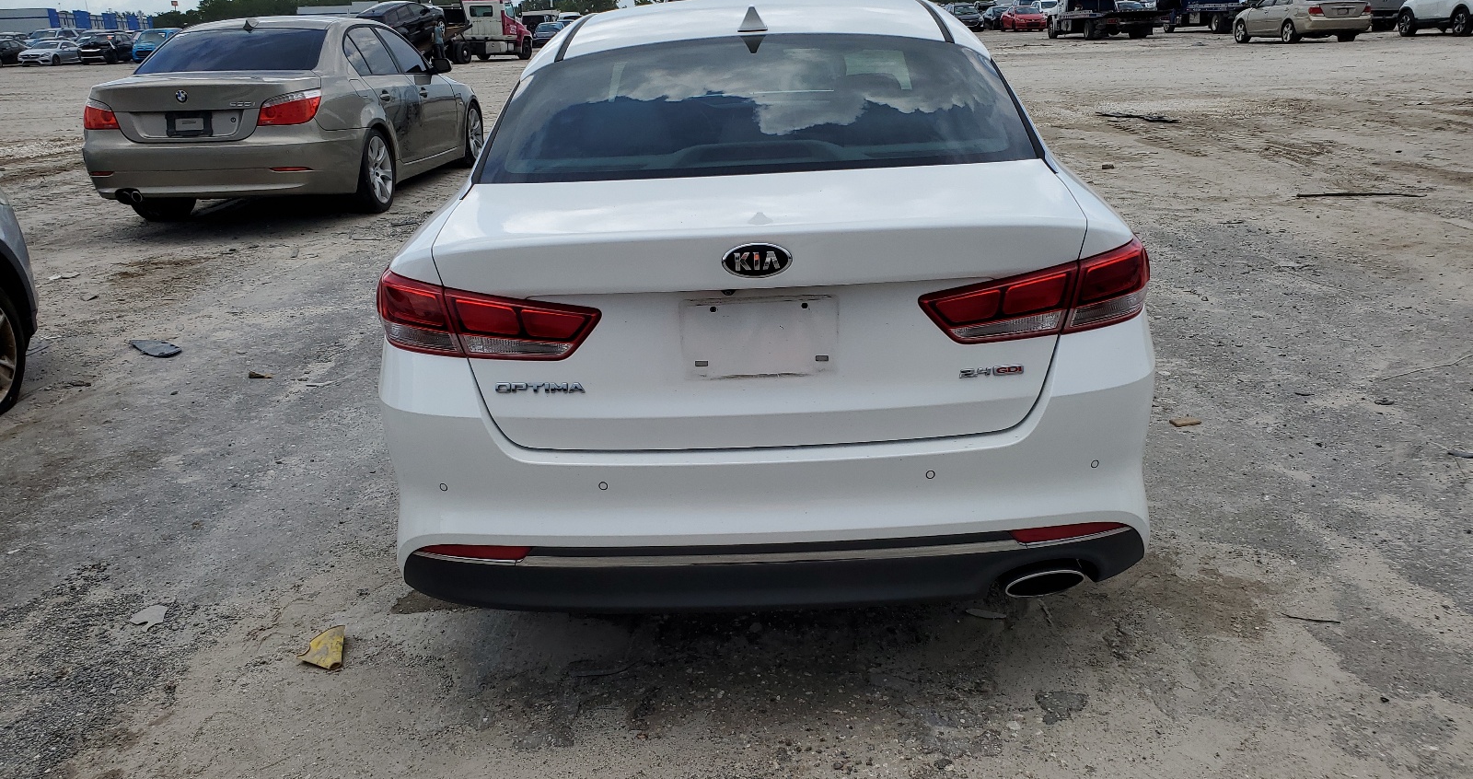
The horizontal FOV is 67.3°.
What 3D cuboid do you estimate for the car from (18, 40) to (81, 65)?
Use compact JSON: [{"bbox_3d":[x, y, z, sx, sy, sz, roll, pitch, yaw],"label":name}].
[{"bbox_3d":[-40.086,-19.782,65.034,1.870,1.410,4.850,-2,19,1],"label":"car"}]

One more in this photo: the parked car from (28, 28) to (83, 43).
[{"bbox_3d":[-45.929,-23.377,74.753,1.980,1.870,5.000,-2,19,0],"label":"parked car"}]

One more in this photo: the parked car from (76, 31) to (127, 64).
[{"bbox_3d":[-38.271,-20.619,66.979,1.870,1.650,4.500,-5,19,-8],"label":"parked car"}]

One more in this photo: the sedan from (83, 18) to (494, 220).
[{"bbox_3d":[-3.651,-2.482,9.716,1.846,1.475,4.854,-2,19,2],"label":"sedan"}]

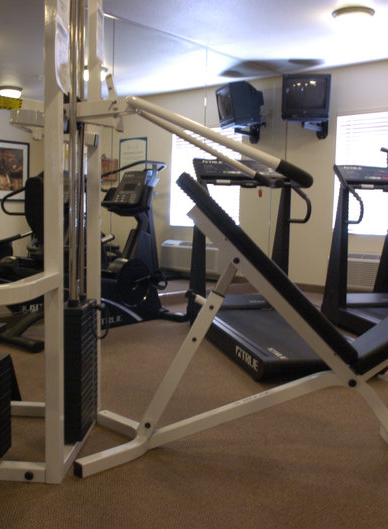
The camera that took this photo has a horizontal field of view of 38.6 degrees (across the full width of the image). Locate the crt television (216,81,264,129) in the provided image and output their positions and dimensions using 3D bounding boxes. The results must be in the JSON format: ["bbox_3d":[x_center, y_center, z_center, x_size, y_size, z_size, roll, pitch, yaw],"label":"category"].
[{"bbox_3d":[0.588,-1.914,6.703,0.460,0.460,0.510,-9,8,-14],"label":"crt television"}]

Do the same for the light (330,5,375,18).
[{"bbox_3d":[1.297,-1.975,4.501,0.350,0.130,0.350,6,7,40],"label":"light"}]

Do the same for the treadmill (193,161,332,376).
[{"bbox_3d":[0.520,-0.103,3.914,0.810,1.370,1.770,-1,6,-15],"label":"treadmill"}]

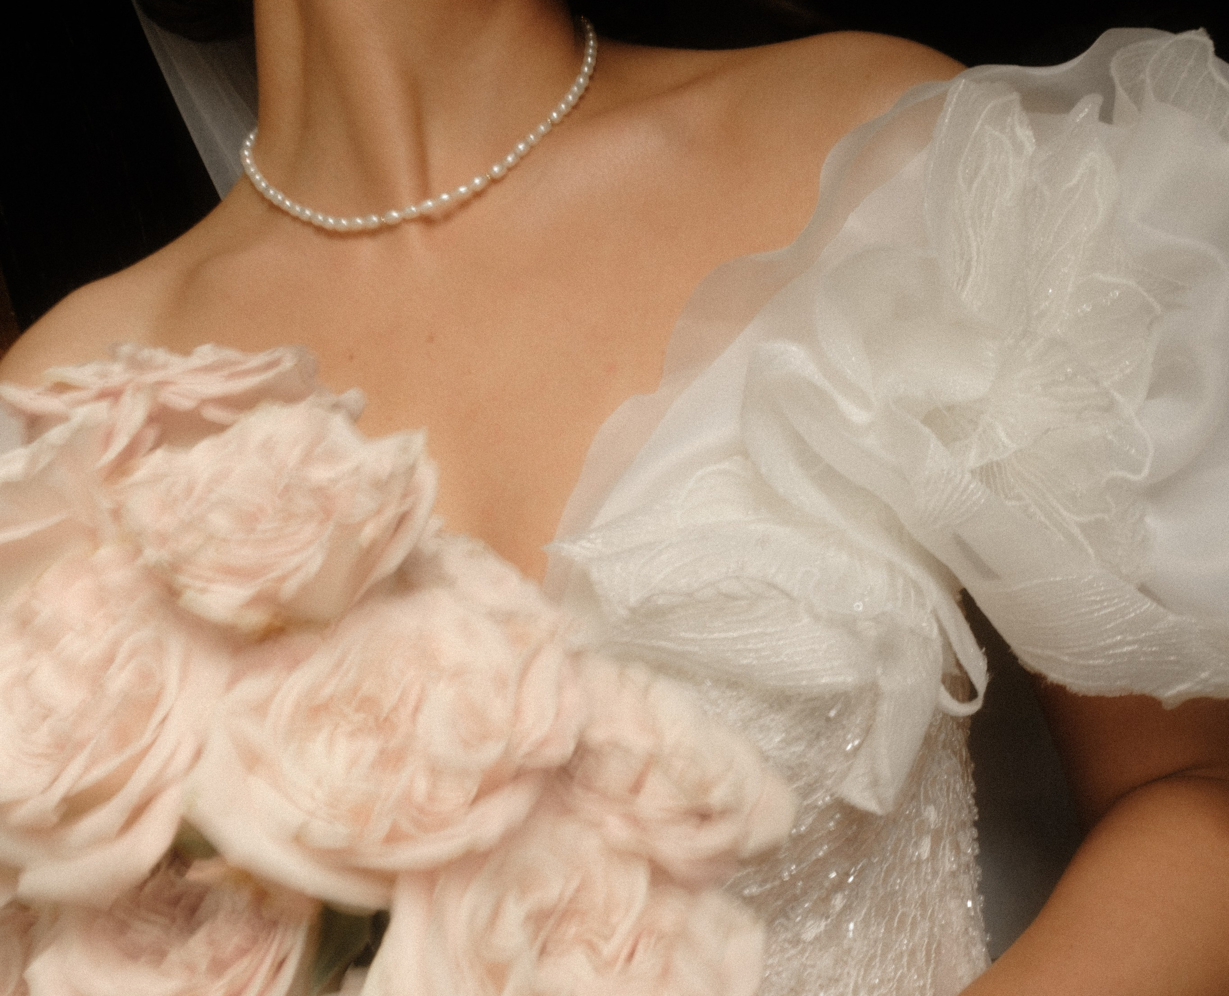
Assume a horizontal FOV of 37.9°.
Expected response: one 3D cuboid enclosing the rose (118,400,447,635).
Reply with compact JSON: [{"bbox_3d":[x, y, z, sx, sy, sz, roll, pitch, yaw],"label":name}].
[{"bbox_3d":[-0.087,0.005,0.460,0.078,0.070,0.052,-2,-37,6],"label":"rose"}]

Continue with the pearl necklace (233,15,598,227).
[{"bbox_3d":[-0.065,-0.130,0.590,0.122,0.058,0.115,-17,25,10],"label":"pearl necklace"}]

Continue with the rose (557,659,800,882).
[{"bbox_3d":[0.015,0.072,0.475,0.072,0.066,0.055,5,-10,-17],"label":"rose"}]

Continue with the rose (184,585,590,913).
[{"bbox_3d":[-0.057,0.060,0.445,0.095,0.086,0.065,2,-22,-6],"label":"rose"}]

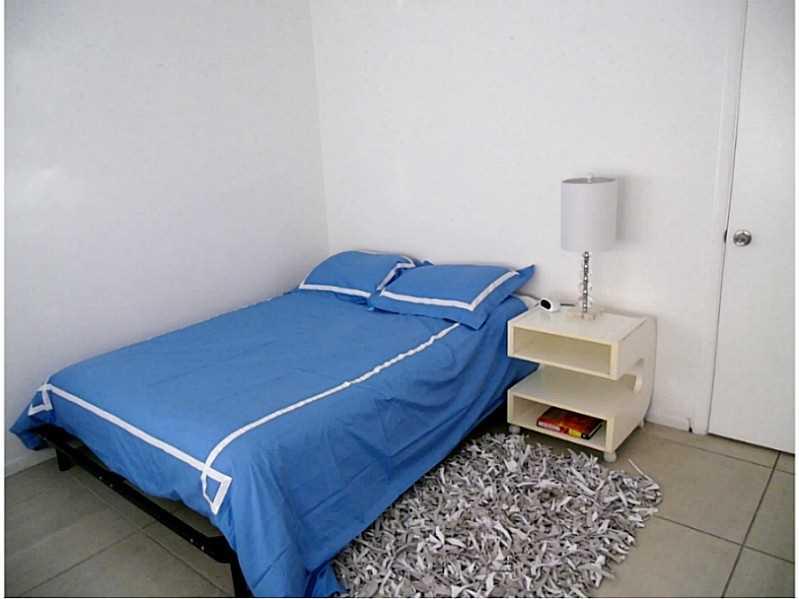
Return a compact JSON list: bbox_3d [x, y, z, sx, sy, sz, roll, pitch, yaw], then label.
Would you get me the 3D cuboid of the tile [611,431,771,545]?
[{"bbox_3d":[1.141,0.736,2.568,0.604,0.012,0.604,10,21,38],"label":"tile"}]

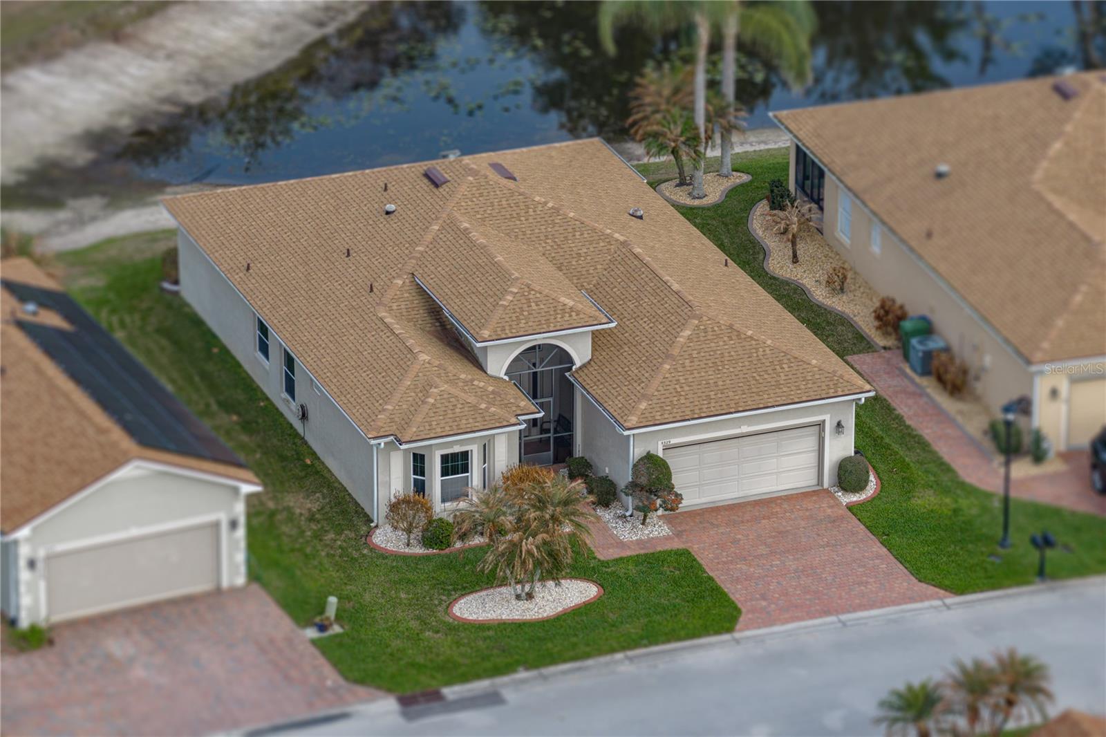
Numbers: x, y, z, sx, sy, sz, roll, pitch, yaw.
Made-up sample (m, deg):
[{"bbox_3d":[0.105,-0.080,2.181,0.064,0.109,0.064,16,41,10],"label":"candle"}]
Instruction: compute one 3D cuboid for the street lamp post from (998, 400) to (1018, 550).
[{"bbox_3d":[12.709,2.980,144.033,0.450,4.400,0.450,0,24,0],"label":"street lamp post"}]

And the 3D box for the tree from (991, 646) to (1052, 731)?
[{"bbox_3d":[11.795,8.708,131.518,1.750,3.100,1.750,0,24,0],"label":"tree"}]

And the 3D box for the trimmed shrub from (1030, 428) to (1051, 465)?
[{"bbox_3d":[13.594,2.192,143.916,0.591,1.015,0.591,0,24,0],"label":"trimmed shrub"}]

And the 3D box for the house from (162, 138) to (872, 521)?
[{"bbox_3d":[-1.424,-2.201,147.855,14.058,5.744,20.536,-9,25,-20],"label":"house"}]

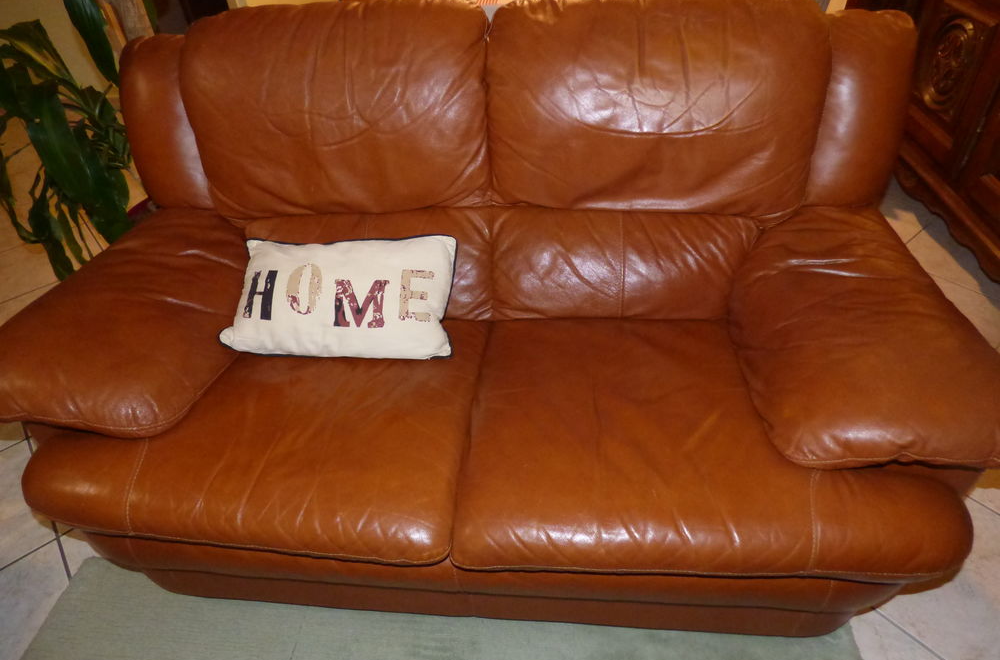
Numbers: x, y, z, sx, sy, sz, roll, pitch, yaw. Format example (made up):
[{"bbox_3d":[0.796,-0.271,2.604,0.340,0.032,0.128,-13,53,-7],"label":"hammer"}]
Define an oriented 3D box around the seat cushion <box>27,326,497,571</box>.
[{"bbox_3d":[-0.435,0.161,1.151,0.785,0.163,0.541,2,41,5],"label":"seat cushion"}]

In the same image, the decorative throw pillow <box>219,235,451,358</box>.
[{"bbox_3d":[-0.331,-0.072,1.196,0.469,0.122,0.255,1,84,4],"label":"decorative throw pillow"}]

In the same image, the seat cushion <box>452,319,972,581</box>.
[{"bbox_3d":[0.343,0.180,1.087,0.785,0.163,0.541,2,41,5],"label":"seat cushion"}]

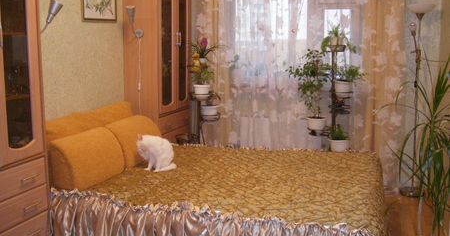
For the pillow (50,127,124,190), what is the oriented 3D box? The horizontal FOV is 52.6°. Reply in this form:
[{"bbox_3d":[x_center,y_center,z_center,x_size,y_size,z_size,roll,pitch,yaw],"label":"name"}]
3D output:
[{"bbox_3d":[-0.906,0.261,3.088,0.248,0.305,0.540,4,10,18],"label":"pillow"}]

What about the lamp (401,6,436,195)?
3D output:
[{"bbox_3d":[1.821,-0.158,4.325,0.284,1.782,0.284,4,10,18],"label":"lamp"}]

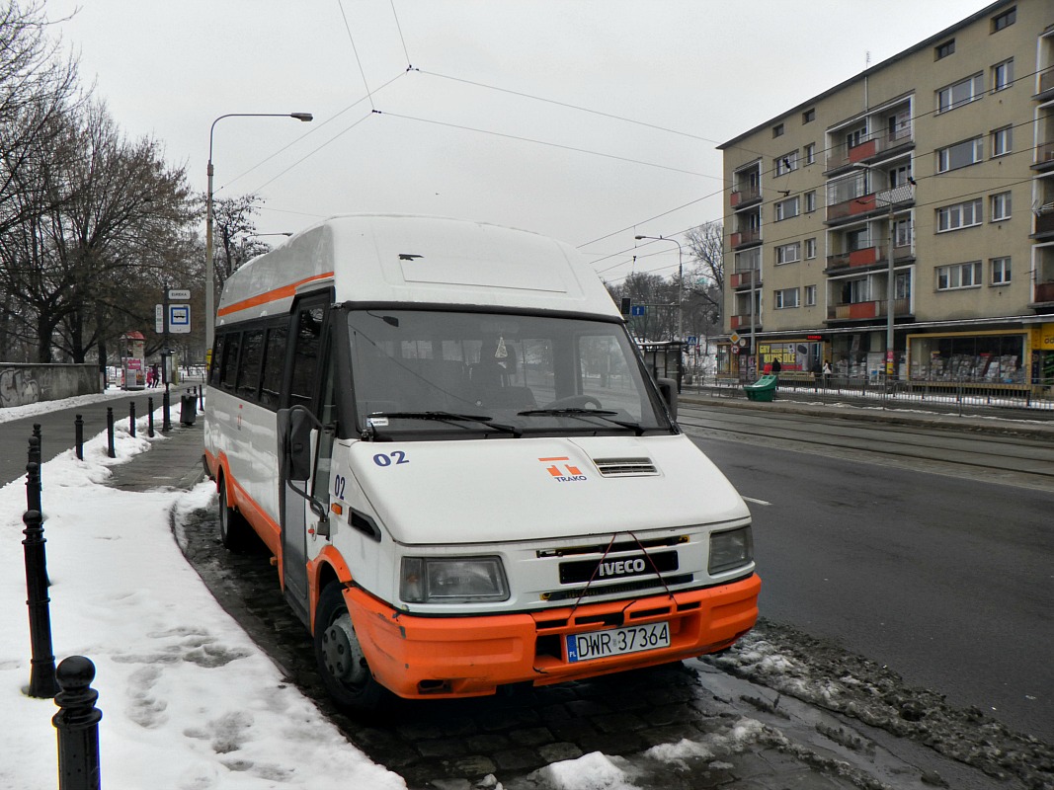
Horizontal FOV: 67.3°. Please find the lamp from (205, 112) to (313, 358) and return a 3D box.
[{"bbox_3d":[-8.768,-4.263,26.128,3.250,9.807,0.350,-2,3,-15],"label":"lamp"}]

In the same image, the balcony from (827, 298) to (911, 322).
[{"bbox_3d":[18.526,-4.475,42.660,1.150,1.011,7.076,-2,3,-15],"label":"balcony"}]

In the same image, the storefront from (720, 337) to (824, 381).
[{"bbox_3d":[15.560,-2.181,51.383,0.800,2.780,12.282,-2,3,-15],"label":"storefront"}]

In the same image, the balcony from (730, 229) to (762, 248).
[{"bbox_3d":[15.214,-10.549,53.310,1.100,1.013,3.983,-1,3,-16],"label":"balcony"}]

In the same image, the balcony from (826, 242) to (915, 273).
[{"bbox_3d":[18.480,-7.282,42.529,1.150,1.041,7.076,-2,3,-15],"label":"balcony"}]

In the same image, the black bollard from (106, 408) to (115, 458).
[{"bbox_3d":[-7.365,0.678,14.021,0.140,0.920,0.140,-2,3,-28],"label":"black bollard"}]

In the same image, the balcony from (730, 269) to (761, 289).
[{"bbox_3d":[15.306,-7.835,53.982,1.150,1.051,3.538,-2,3,-15],"label":"balcony"}]

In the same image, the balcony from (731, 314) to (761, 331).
[{"bbox_3d":[15.214,-4.900,53.568,1.100,0.900,3.983,-1,3,-16],"label":"balcony"}]

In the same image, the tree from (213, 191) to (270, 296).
[{"bbox_3d":[-15.215,-5.327,42.254,4.600,10.903,4.600,-2,3,-20],"label":"tree"}]

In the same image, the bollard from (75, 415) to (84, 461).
[{"bbox_3d":[-6.777,0.736,12.020,0.140,0.870,0.140,-2,3,-30],"label":"bollard"}]

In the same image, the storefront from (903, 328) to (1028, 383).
[{"bbox_3d":[19.935,-1.614,35.781,0.600,2.350,6.903,-1,3,-16],"label":"storefront"}]

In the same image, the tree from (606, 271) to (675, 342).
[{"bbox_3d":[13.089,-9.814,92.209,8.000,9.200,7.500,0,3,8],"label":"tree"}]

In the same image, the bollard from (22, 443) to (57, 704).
[{"bbox_3d":[-2.236,0.965,3.620,0.135,0.920,0.135,-2,3,-32],"label":"bollard"}]

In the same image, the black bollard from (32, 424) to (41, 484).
[{"bbox_3d":[-5.447,0.753,8.820,0.135,0.880,0.135,-2,3,-32],"label":"black bollard"}]

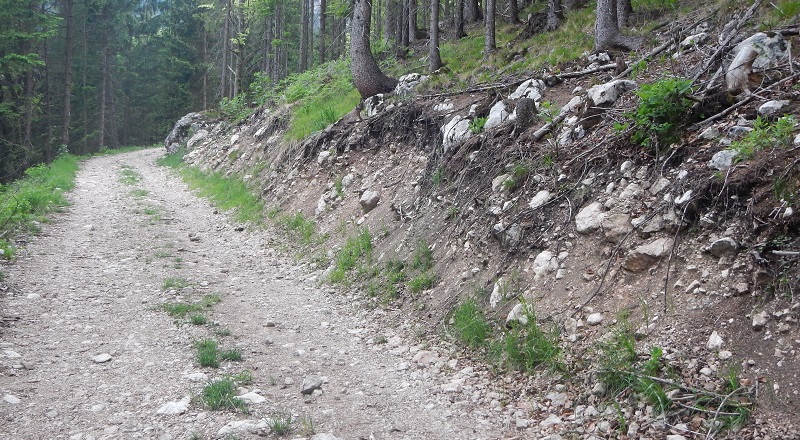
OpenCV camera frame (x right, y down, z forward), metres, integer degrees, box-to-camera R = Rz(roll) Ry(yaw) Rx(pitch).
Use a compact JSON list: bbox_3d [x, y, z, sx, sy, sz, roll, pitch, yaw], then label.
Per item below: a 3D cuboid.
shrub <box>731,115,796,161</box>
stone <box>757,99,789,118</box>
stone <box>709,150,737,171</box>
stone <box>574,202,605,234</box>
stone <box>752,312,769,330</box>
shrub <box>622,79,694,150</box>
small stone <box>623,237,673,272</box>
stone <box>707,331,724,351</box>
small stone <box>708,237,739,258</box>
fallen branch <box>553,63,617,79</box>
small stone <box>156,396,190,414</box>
[{"bbox_3d":[2.337,-0.530,5.350,0.420,0.280,0.340,1,2,0],"label":"shrub"},{"bbox_3d":[2.579,-0.772,5.760,0.220,0.120,0.150,1,0,24],"label":"stone"},{"bbox_3d":[2.023,-0.373,5.220,0.175,0.120,0.140,1,0,21],"label":"stone"},{"bbox_3d":[1.307,-0.010,5.740,0.185,0.180,0.160,1,0,13],"label":"stone"},{"bbox_3d":[1.863,0.525,4.300,0.080,0.080,0.075,2,2,17],"label":"stone"},{"bbox_3d":[1.842,-0.752,5.930,0.480,0.480,0.430,1,0,17],"label":"shrub"},{"bbox_3d":[1.476,0.206,4.960,0.290,0.170,0.200,1,0,17],"label":"small stone"},{"bbox_3d":[1.811,0.694,4.771,0.083,0.102,0.075,2,1,21],"label":"stone"},{"bbox_3d":[1.847,0.157,4.750,0.165,0.115,0.130,2,2,17],"label":"small stone"},{"bbox_3d":[2.152,-1.730,9.600,0.700,0.080,0.080,-7,-1,26],"label":"fallen branch"},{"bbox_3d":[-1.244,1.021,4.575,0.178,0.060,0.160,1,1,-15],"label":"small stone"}]

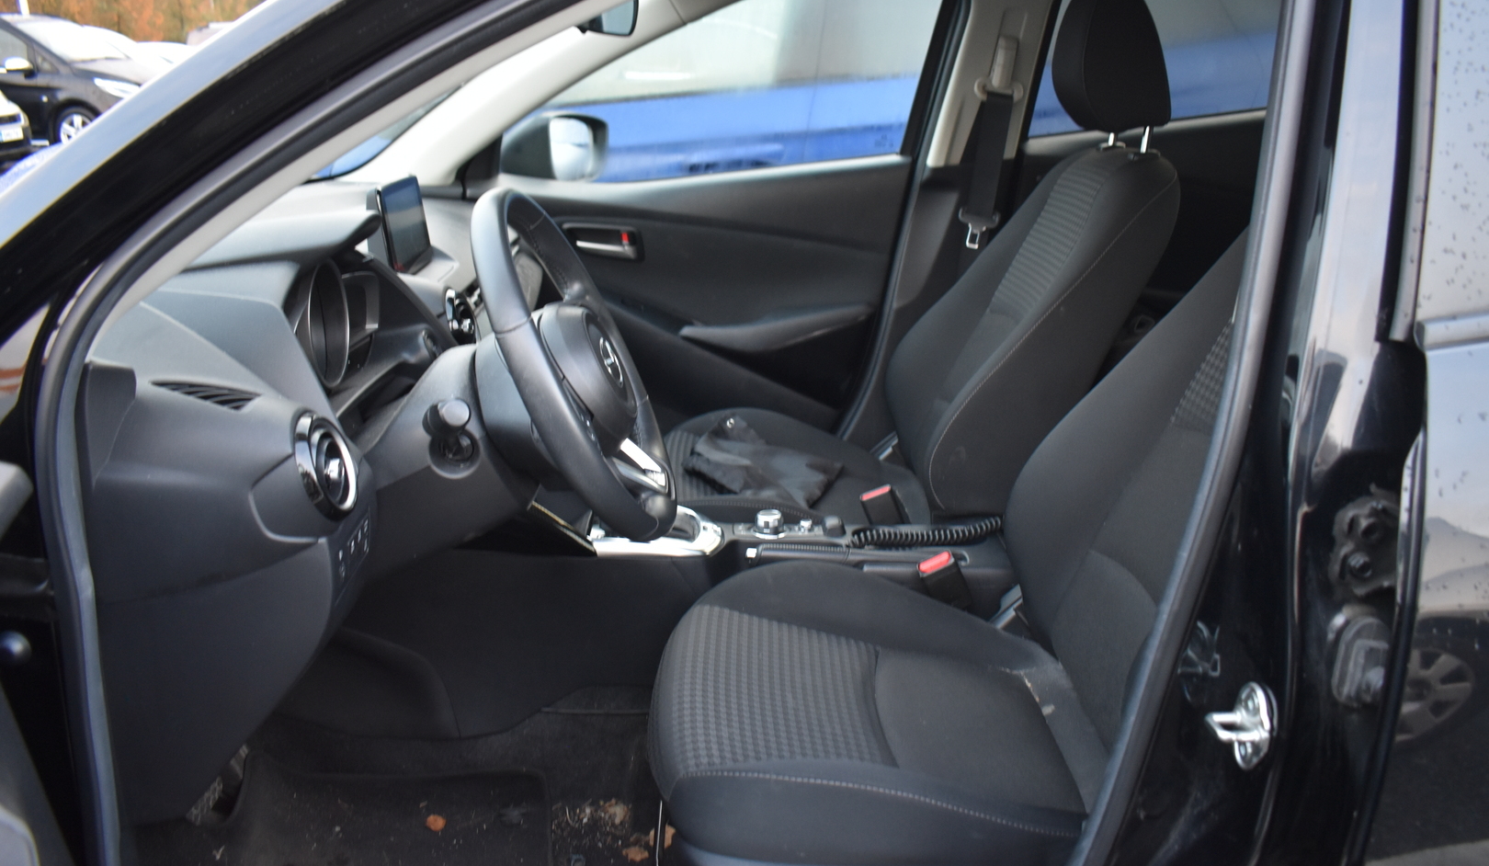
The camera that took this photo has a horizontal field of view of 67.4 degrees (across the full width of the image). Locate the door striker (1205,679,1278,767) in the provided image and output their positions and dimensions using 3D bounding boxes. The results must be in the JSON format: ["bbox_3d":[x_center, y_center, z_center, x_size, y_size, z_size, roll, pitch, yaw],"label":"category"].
[{"bbox_3d":[0.330,0.196,0.746,0.037,0.060,0.037,-6,19,-17],"label":"door striker"}]

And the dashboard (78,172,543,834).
[{"bbox_3d":[-0.540,-0.071,1.474,0.530,0.520,1.400,0,19,0],"label":"dashboard"}]

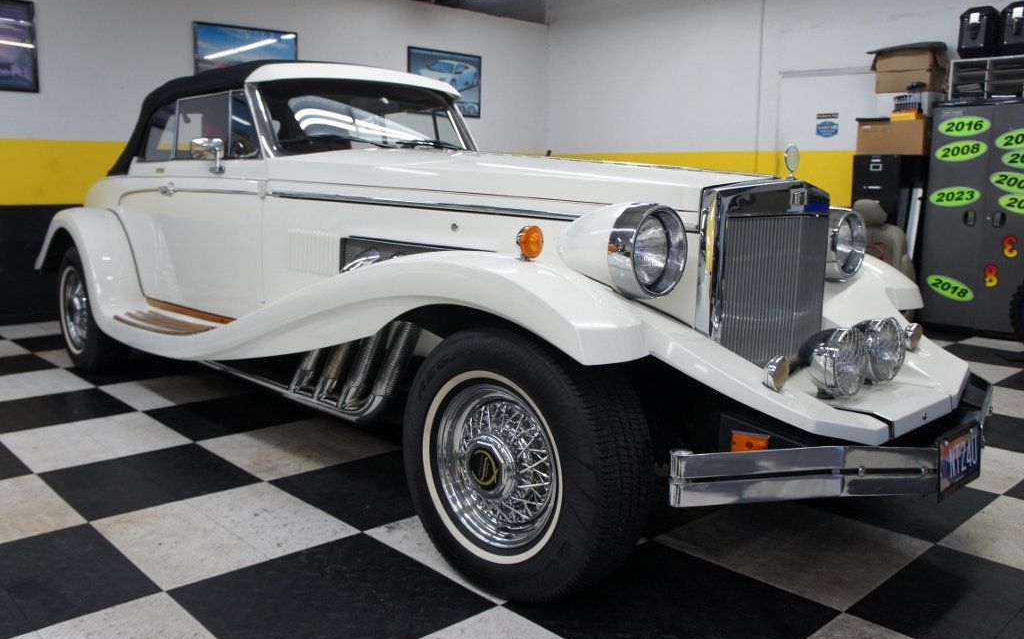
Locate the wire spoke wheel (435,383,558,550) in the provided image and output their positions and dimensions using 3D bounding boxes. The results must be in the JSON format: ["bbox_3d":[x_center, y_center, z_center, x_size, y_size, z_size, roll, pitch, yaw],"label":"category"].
[{"bbox_3d":[-0.023,0.370,2.180,0.425,0.425,0.180,9,12,44],"label":"wire spoke wheel"}]

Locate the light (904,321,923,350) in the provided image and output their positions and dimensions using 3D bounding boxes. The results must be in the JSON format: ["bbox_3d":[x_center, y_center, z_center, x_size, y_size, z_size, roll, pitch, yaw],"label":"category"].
[{"bbox_3d":[1.233,0.055,2.632,0.080,0.083,0.052,-8,12,-42],"label":"light"}]

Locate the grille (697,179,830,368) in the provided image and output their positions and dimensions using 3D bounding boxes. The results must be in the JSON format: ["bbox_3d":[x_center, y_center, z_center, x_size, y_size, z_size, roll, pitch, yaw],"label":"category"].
[{"bbox_3d":[0.742,-0.124,2.371,0.590,0.520,0.135,-7,12,-41],"label":"grille"}]

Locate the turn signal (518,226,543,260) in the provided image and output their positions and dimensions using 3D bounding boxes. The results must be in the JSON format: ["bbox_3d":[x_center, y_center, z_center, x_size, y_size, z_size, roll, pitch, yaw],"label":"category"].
[{"bbox_3d":[0.037,-0.192,2.120,0.082,0.086,0.055,-7,12,-41],"label":"turn signal"}]

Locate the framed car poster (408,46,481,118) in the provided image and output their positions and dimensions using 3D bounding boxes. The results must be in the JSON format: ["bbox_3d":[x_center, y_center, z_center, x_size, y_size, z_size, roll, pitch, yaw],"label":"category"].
[{"bbox_3d":[-0.659,-2.377,8.591,0.955,0.640,0.025,-8,12,-43],"label":"framed car poster"}]

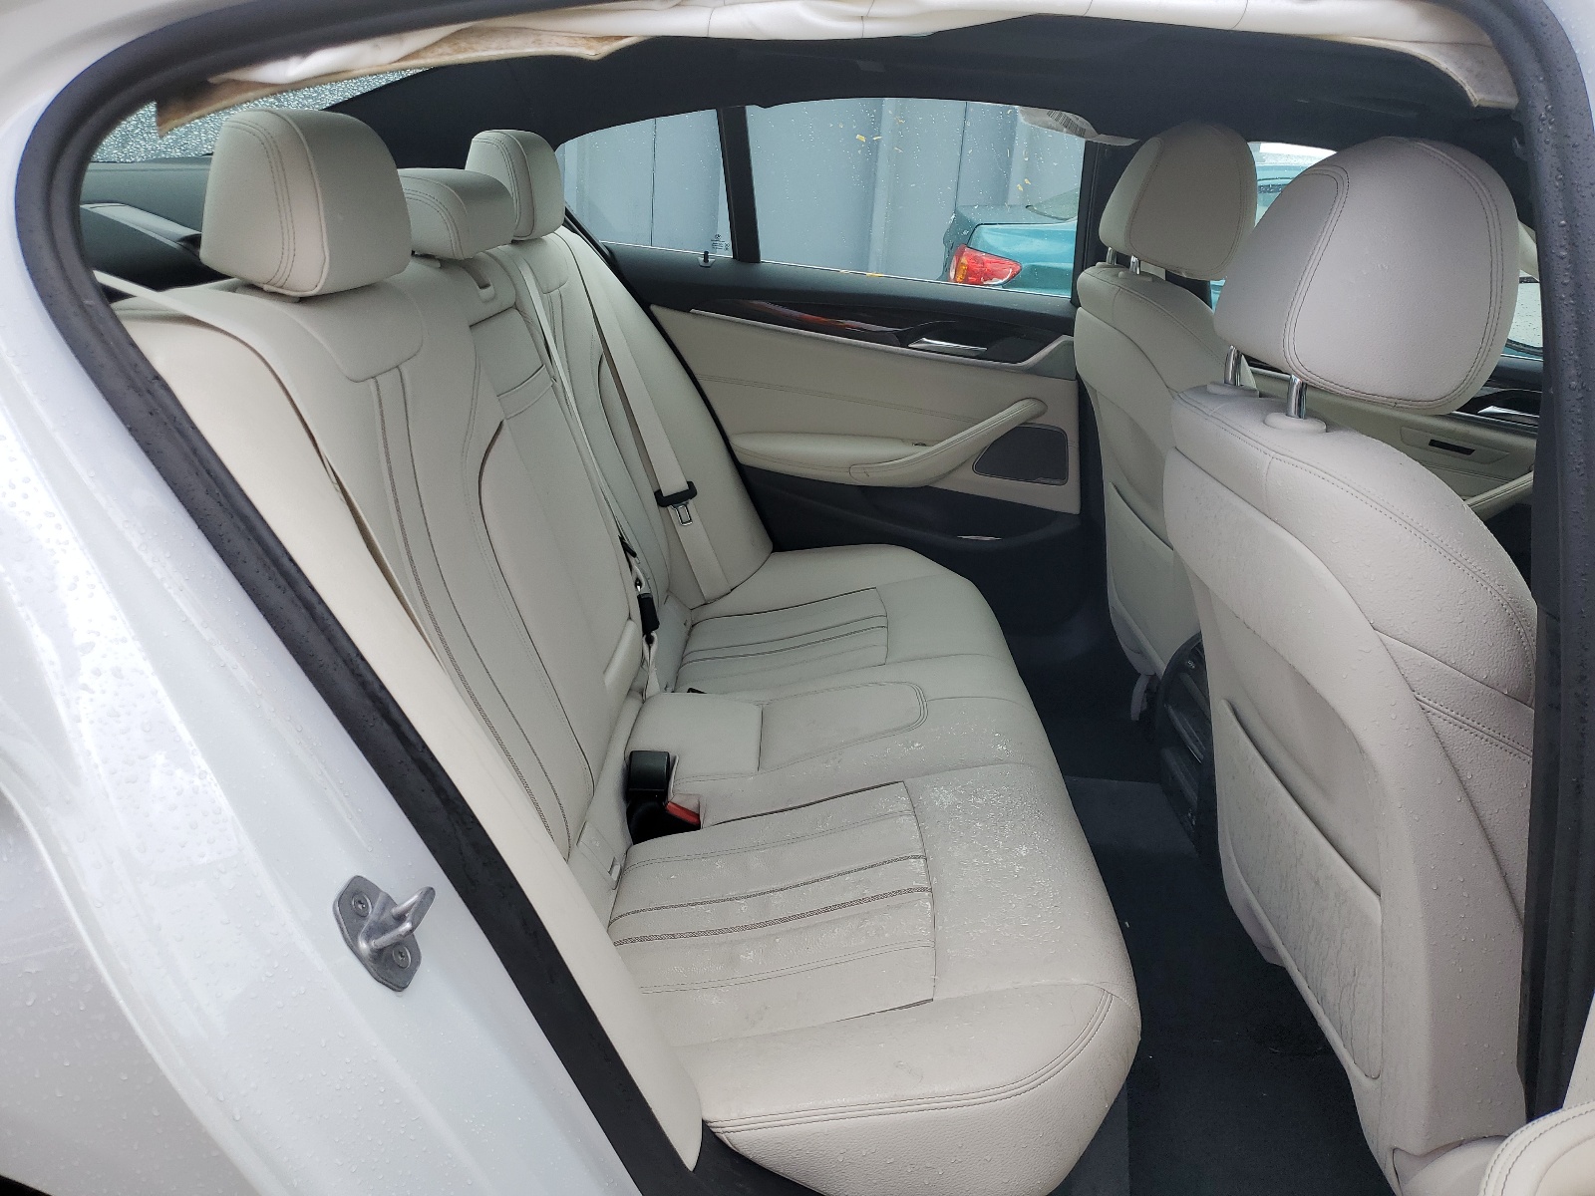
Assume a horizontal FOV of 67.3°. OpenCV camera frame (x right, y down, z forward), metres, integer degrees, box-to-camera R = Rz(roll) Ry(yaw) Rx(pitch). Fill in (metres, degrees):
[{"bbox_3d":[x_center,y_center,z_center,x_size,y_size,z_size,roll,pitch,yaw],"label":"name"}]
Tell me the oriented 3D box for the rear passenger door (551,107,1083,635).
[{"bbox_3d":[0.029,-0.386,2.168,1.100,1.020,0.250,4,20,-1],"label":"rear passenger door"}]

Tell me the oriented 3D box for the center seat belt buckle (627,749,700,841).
[{"bbox_3d":[-0.162,0.248,1.468,0.080,0.090,0.070,4,20,-1],"label":"center seat belt buckle"}]

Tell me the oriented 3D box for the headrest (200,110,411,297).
[{"bbox_3d":[-0.413,-0.345,1.026,0.117,0.155,0.250,-4,20,2],"label":"headrest"}]

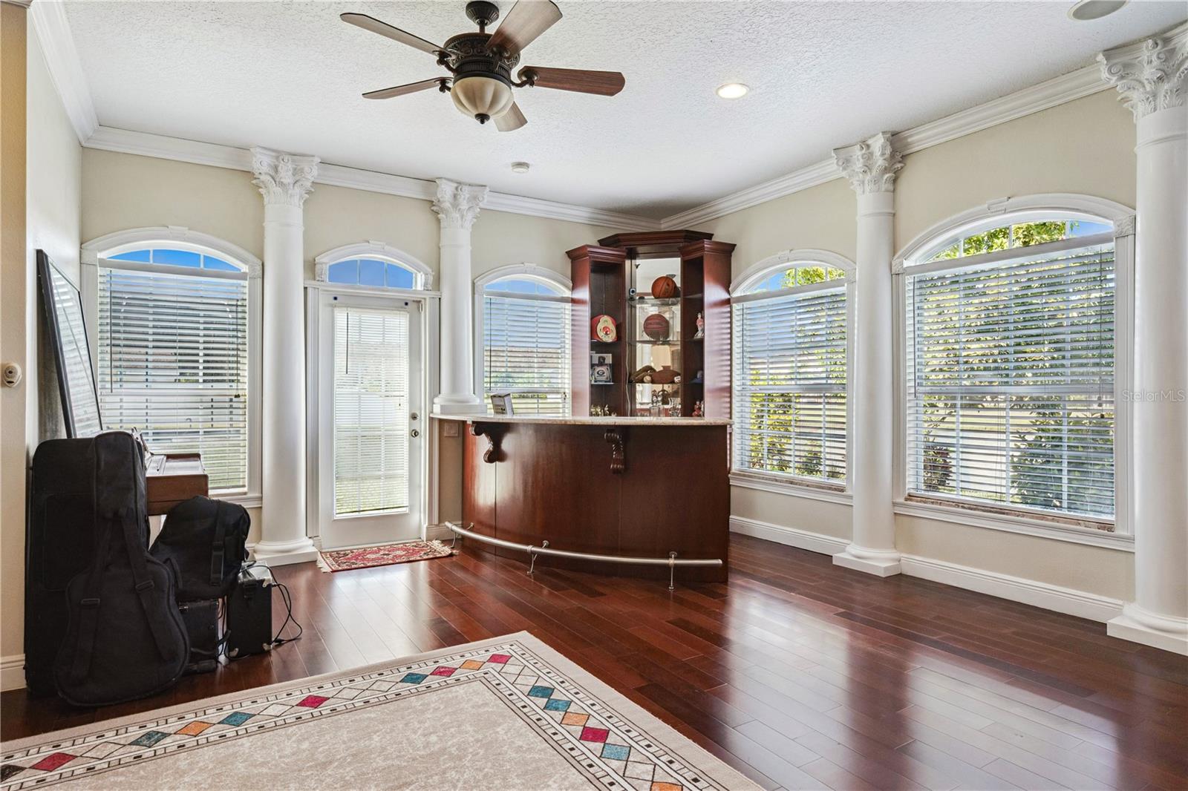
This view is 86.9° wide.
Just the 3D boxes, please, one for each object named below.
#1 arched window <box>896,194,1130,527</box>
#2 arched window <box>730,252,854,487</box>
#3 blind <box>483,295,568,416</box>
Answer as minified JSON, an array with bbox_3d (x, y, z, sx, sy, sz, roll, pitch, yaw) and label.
[{"bbox_3d":[2.502,-0.225,3.865,0.130,1.960,1.338,0,0,-34],"label":"arched window"},{"bbox_3d":[1.607,-0.223,5.190,0.130,1.955,1.315,0,0,-34],"label":"arched window"},{"bbox_3d":[-0.610,-0.095,5.847,0.895,1.560,0.060,0,0,-30],"label":"blind"}]

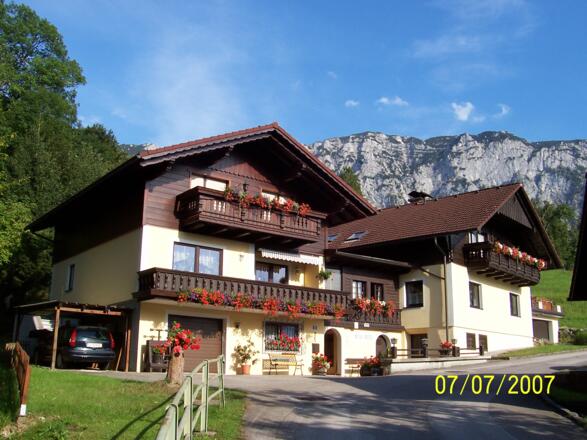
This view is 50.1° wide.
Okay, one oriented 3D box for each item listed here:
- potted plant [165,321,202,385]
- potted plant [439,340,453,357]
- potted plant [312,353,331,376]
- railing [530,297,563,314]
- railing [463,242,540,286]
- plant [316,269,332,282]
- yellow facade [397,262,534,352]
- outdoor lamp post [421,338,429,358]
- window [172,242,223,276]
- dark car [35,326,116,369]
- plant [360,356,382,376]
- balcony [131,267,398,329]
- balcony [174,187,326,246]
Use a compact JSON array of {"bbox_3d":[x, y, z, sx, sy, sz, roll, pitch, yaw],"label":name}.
[{"bbox_3d":[-2.806,3.380,16.000,0.969,1.601,0.850,0,-14,0],"label":"potted plant"},{"bbox_3d":[6.966,5.891,28.700,0.618,0.697,0.580,0,-14,0],"label":"potted plant"},{"bbox_3d":[1.178,6.060,26.400,0.750,0.950,0.750,1,-14,0],"label":"potted plant"},{"bbox_3d":[20.447,7.057,51.000,1.600,1.300,5.800,-12,-19,42],"label":"railing"},{"bbox_3d":[10.806,2.300,32.043,1.250,1.300,6.500,-11,-18,39],"label":"railing"},{"bbox_3d":[1.349,2.415,27.300,0.650,0.600,0.650,1,-14,0],"label":"plant"},{"bbox_3d":[9.775,5.326,34.270,2.650,4.196,10.700,-12,-19,39],"label":"yellow facade"},{"bbox_3d":[5.764,5.654,27.600,0.300,0.880,0.300,11,-17,-36],"label":"outdoor lamp post"},{"bbox_3d":[-3.815,1.622,25.033,2.305,1.266,0.147,11,-18,-37],"label":"window"},{"bbox_3d":[-8.461,4.945,24.086,1.810,1.510,4.600,11,-17,-36],"label":"dark car"},{"bbox_3d":[3.432,6.446,27.600,0.900,0.900,0.800,11,-17,-36],"label":"plant"},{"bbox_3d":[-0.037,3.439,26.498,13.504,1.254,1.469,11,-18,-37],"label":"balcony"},{"bbox_3d":[-1.656,0.015,25.950,6.249,1.345,1.752,11,-18,-37],"label":"balcony"}]

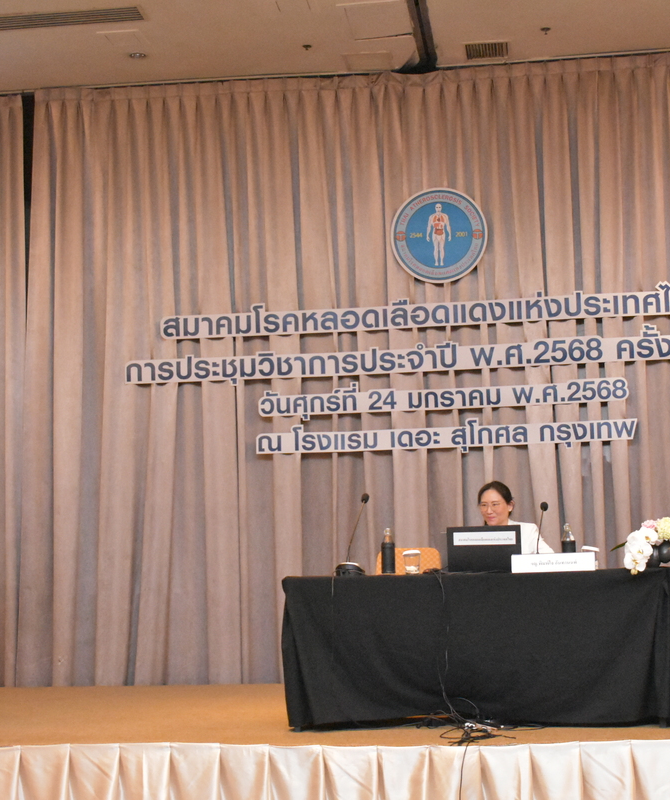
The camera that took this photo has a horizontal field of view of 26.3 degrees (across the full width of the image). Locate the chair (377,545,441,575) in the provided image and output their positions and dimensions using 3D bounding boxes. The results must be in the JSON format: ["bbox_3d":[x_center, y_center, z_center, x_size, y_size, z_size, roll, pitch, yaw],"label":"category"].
[{"bbox_3d":[0.390,1.226,7.647,0.440,0.863,0.550,-2,-6,6],"label":"chair"}]

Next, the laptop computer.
[{"bbox_3d":[0.740,0.736,7.026,0.355,0.225,0.290,-3,-7,11],"label":"laptop computer"}]

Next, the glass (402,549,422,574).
[{"bbox_3d":[0.382,0.803,7.085,0.090,0.120,0.090,-2,-7,7],"label":"glass"}]

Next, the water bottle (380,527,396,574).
[{"bbox_3d":[0.264,0.757,7.211,0.071,0.231,0.071,-2,-6,6],"label":"water bottle"}]

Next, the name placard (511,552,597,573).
[{"bbox_3d":[1.038,0.774,6.809,0.393,0.087,0.070,-2,-7,7],"label":"name placard"}]

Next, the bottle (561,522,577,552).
[{"bbox_3d":[1.157,0.727,7.111,0.071,0.231,0.071,-2,-6,6],"label":"bottle"}]

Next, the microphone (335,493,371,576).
[{"bbox_3d":[0.090,0.663,7.069,0.150,0.410,0.190,-4,-8,22],"label":"microphone"}]

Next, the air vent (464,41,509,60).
[{"bbox_3d":[1.077,-2.457,10.058,0.320,0.030,0.350,-2,-7,7],"label":"air vent"}]

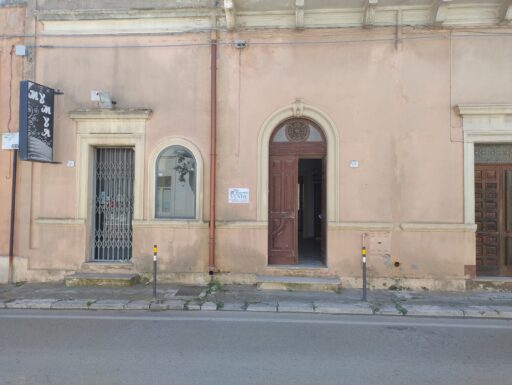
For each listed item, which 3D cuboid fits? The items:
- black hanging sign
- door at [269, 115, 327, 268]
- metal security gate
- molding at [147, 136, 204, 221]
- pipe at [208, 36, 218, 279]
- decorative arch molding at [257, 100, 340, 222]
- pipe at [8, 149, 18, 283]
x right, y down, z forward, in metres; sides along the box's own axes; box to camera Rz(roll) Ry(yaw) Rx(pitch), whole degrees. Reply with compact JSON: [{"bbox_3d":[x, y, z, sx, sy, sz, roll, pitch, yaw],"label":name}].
[{"bbox_3d":[-4.150,-1.322,7.036,0.119,1.443,0.764,0,-2,3],"label":"black hanging sign"},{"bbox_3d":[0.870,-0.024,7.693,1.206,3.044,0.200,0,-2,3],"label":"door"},{"bbox_3d":[-3.047,0.250,7.916,0.867,2.434,0.080,0,-2,3],"label":"metal security gate"},{"bbox_3d":[-1.626,-0.282,7.604,1.149,1.727,0.170,0,-2,3],"label":"molding"},{"bbox_3d":[-0.850,-0.817,7.486,0.105,4.959,0.105,0,-2,3],"label":"pipe"},{"bbox_3d":[0.848,-0.627,7.444,1.618,2.462,0.160,0,-2,3],"label":"decorative arch molding"},{"bbox_3d":[-5.051,0.491,7.706,0.085,2.828,0.085,1,-2,3],"label":"pipe"}]

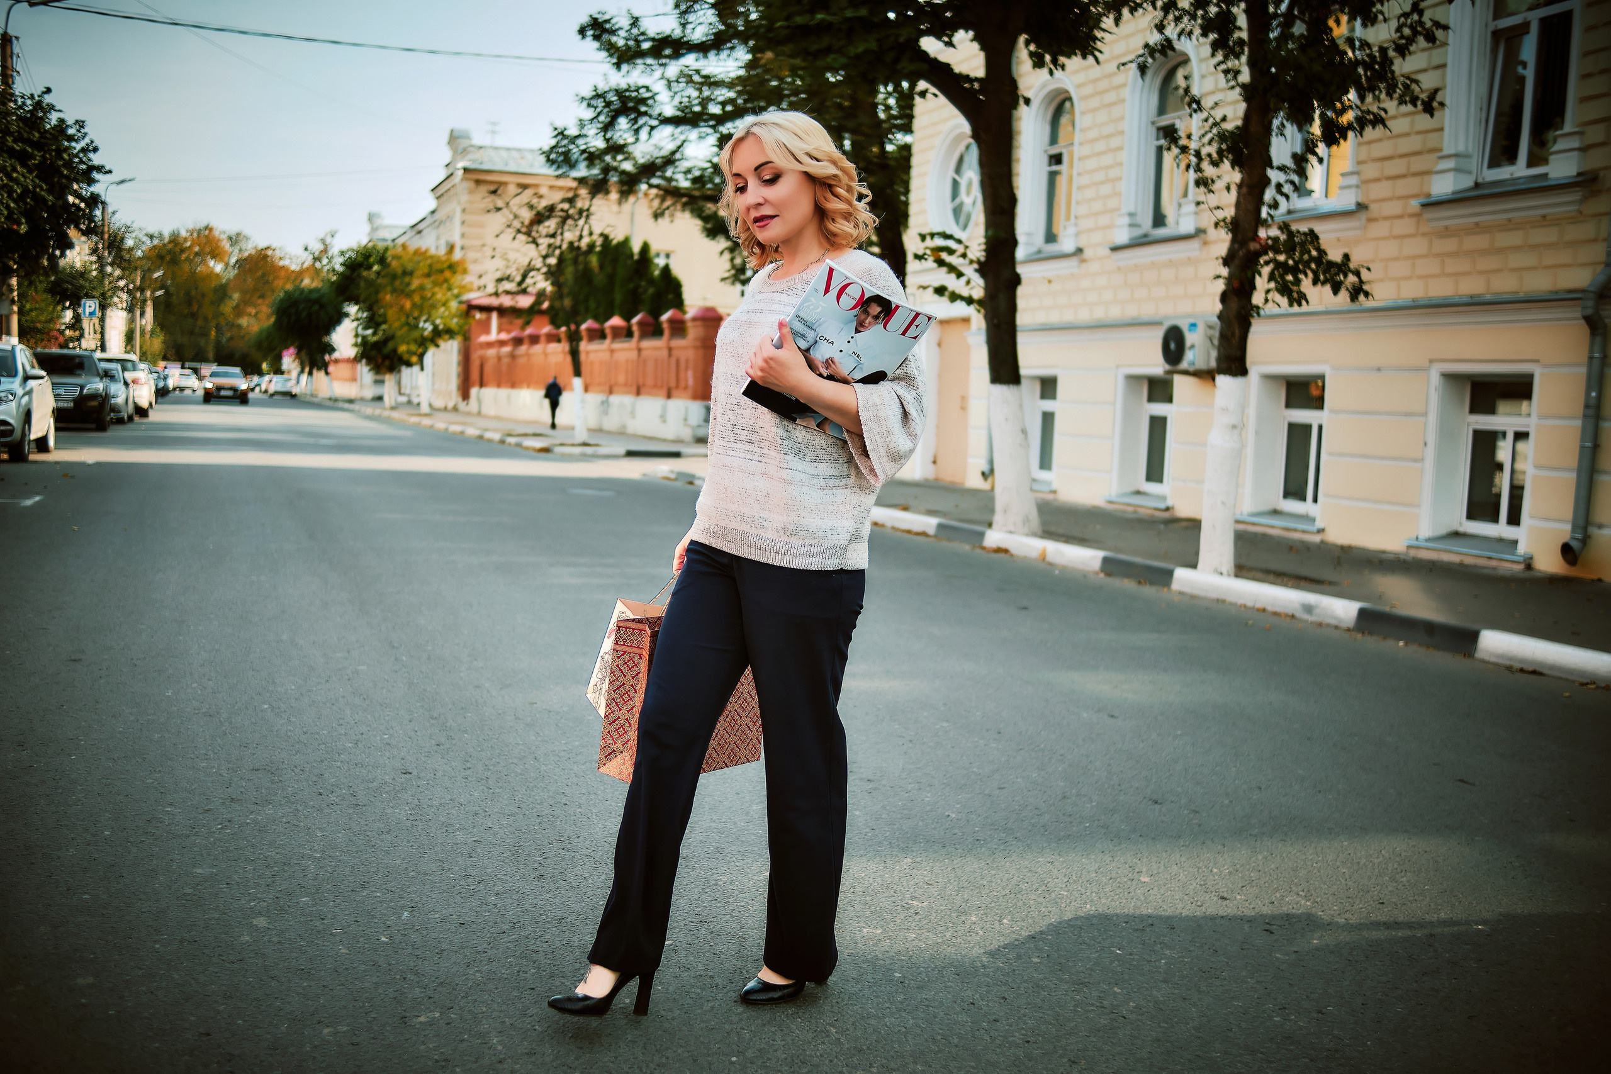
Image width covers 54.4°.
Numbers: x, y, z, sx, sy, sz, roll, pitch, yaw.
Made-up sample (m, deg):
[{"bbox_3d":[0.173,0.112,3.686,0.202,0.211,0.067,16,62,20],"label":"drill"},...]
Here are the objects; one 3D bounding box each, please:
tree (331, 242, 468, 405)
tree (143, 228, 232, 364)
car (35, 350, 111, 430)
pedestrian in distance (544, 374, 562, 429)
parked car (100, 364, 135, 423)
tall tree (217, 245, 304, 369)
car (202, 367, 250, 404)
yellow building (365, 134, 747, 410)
[{"bbox_3d":[-15.033,-7.848,58.000,5.130,6.150,5.200,3,5,0],"label":"tree"},{"bbox_3d":[-53.217,-20.110,135.000,7.600,13.450,8.000,3,5,0],"label":"tree"},{"bbox_3d":[-14.804,-3.008,31.233,1.820,1.670,4.400,1,5,-21],"label":"car"},{"bbox_3d":[-7.251,-3.848,45.000,0.500,1.560,0.420,1,5,-21],"label":"pedestrian in distance"},{"bbox_3d":[-16.670,-3.443,36.606,1.760,1.440,4.400,1,5,-21],"label":"parked car"},{"bbox_3d":[-46.978,-19.242,135.000,7.490,11.930,8.000,3,5,0],"label":"tall tree"},{"bbox_3d":[-24.134,-6.309,65.324,1.830,1.530,4.400,1,5,-21],"label":"car"},{"bbox_3d":[-14.687,-13.481,88.867,15.000,12.300,36.000,1,5,-21],"label":"yellow building"}]

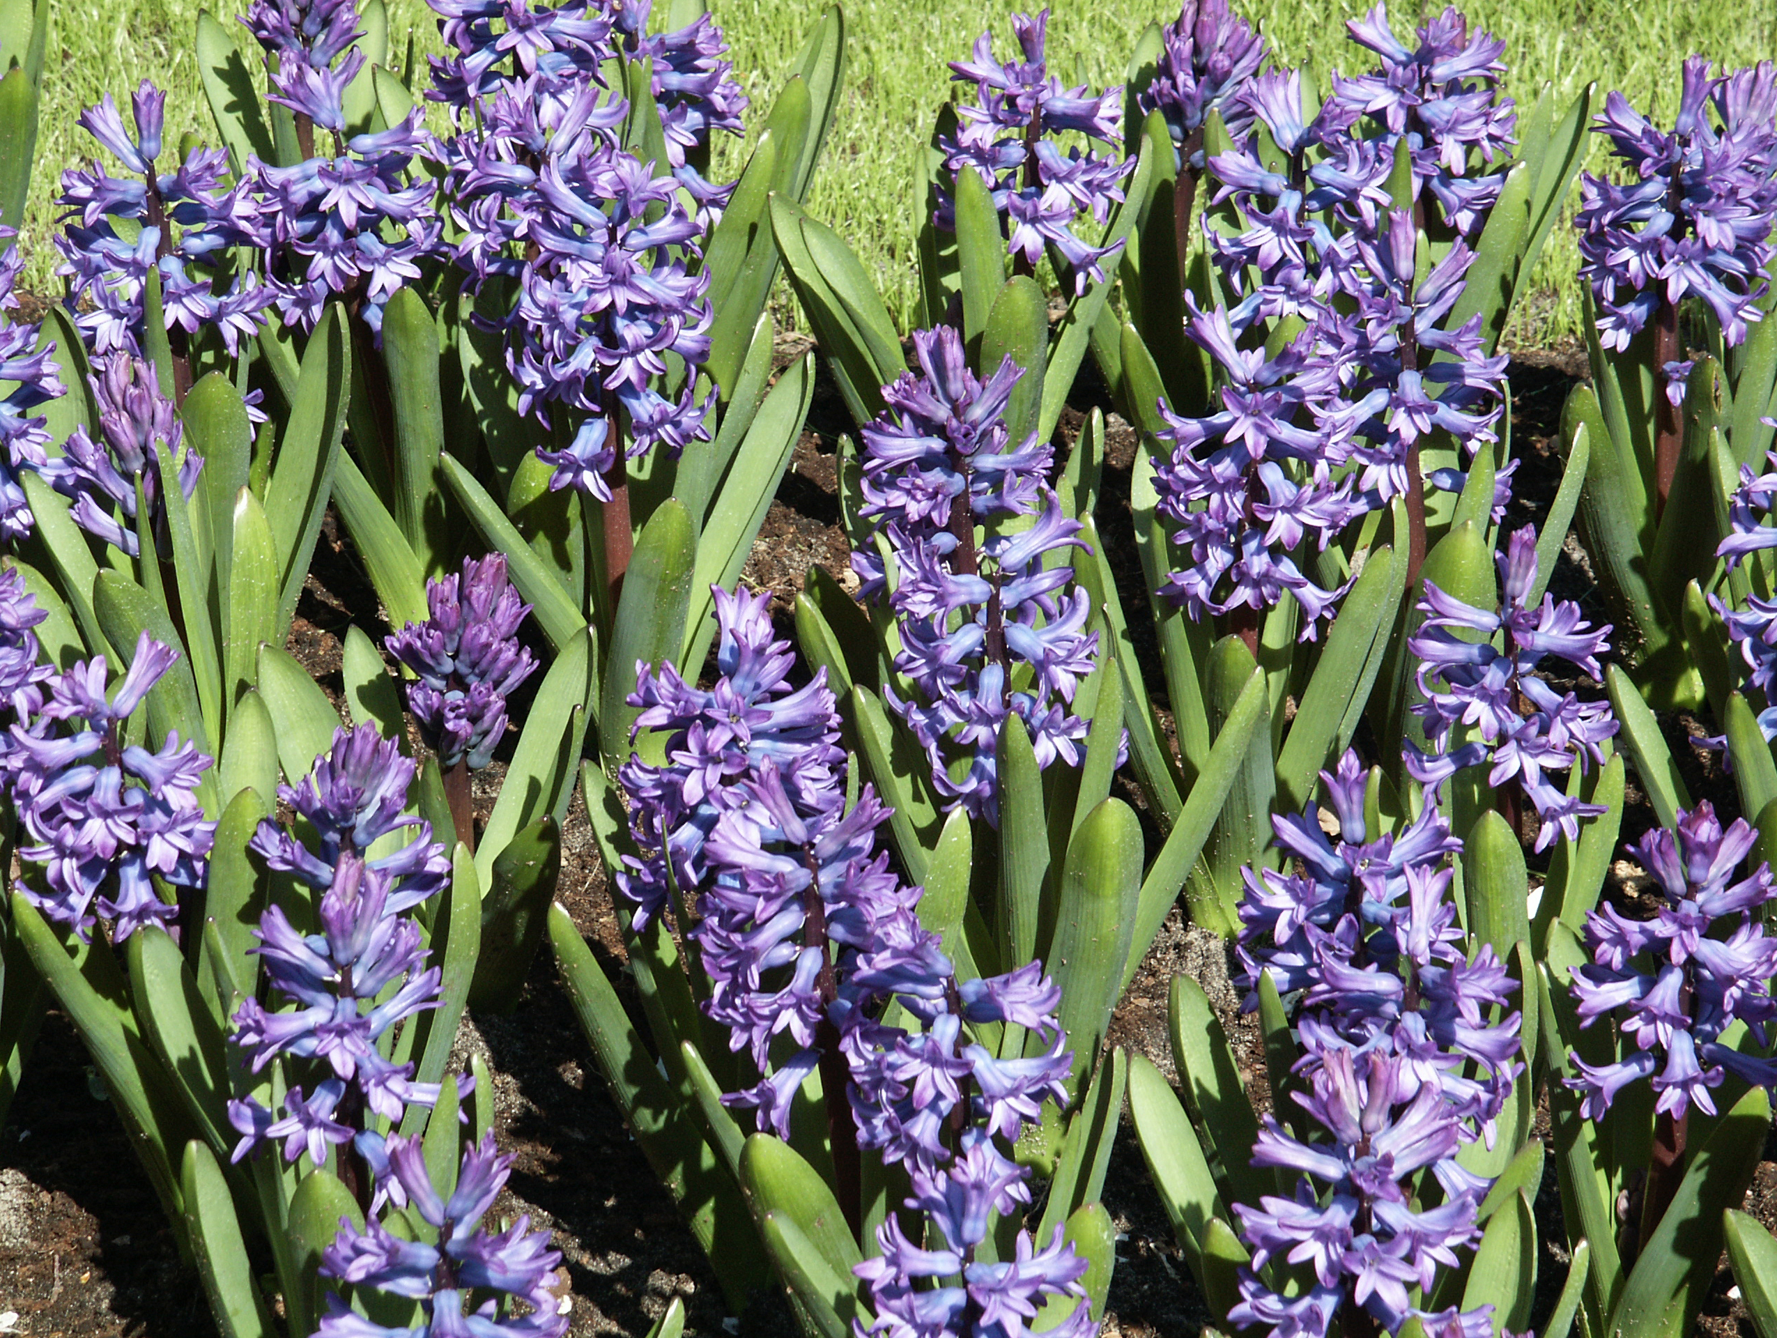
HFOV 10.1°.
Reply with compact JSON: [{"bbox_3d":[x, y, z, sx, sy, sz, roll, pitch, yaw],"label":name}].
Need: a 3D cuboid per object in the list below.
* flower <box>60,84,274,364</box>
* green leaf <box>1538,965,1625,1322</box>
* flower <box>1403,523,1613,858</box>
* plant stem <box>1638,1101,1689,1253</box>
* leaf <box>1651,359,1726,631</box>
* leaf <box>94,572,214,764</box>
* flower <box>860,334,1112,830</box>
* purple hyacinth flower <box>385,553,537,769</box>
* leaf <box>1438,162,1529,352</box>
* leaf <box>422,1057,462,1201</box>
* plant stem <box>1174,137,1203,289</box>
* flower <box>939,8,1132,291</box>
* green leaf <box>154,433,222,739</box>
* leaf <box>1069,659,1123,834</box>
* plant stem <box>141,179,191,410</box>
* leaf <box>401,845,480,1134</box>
[{"bbox_3d":[-0.294,-0.179,4.096,0.085,0.112,0.085,0,27,0],"label":"flower"},{"bbox_3d":[0.246,0.169,3.593,0.013,0.150,0.016,-10,27,5],"label":"green leaf"},{"bbox_3d":[0.232,0.005,3.762,0.077,0.118,0.077,0,27,0],"label":"flower"},{"bbox_3d":[0.281,0.181,3.643,0.010,0.069,0.011,9,25,-4],"label":"plant stem"},{"bbox_3d":[0.322,-0.065,4.042,0.023,0.136,0.016,4,33,-2],"label":"leaf"},{"bbox_3d":[-0.286,0.003,3.975,0.027,0.101,0.016,-18,28,9],"label":"leaf"},{"bbox_3d":[0.032,-0.032,3.420,0.084,0.178,0.082,-1,26,1],"label":"flower"},{"bbox_3d":[-0.163,-0.003,3.845,0.058,0.080,0.058,0,24,0],"label":"purple hyacinth flower"},{"bbox_3d":[0.222,-0.153,3.753,0.018,0.087,0.012,17,25,-8],"label":"leaf"},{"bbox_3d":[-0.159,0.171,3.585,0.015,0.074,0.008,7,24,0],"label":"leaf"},{"bbox_3d":[0.131,-0.196,4.361,0.008,0.077,0.009,3,25,-1],"label":"plant stem"},{"bbox_3d":[0.054,-0.192,3.726,0.070,0.110,0.068,0,26,0],"label":"flower"},{"bbox_3d":[-0.279,-0.029,4.039,0.012,0.144,0.014,-7,28,3],"label":"green leaf"},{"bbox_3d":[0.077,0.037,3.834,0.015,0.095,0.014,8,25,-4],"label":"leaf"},{"bbox_3d":[-0.307,-0.158,4.303,0.012,0.121,0.012,-5,27,0],"label":"plant stem"},{"bbox_3d":[-0.165,0.121,3.686,0.018,0.129,0.016,9,27,-5],"label":"leaf"}]

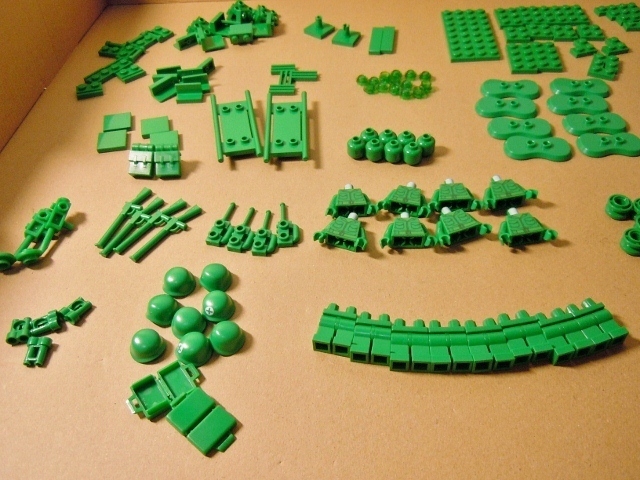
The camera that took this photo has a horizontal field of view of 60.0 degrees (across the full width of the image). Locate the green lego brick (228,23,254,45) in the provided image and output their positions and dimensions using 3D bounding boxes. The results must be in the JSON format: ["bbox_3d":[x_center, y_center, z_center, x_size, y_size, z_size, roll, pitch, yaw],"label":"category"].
[{"bbox_3d":[-0.056,-0.148,0.398,0.016,0.008,0.011,-3,60,0],"label":"green lego brick"}]

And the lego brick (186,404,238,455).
[{"bbox_3d":[-0.039,0.073,0.210,0.013,0.004,0.016,31,58,28],"label":"lego brick"}]

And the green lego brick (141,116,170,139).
[{"bbox_3d":[-0.099,-0.068,0.334,0.016,0.003,0.016,-11,49,-7],"label":"green lego brick"}]

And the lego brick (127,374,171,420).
[{"bbox_3d":[-0.069,0.063,0.221,0.014,0.004,0.016,-31,54,-21],"label":"lego brick"}]

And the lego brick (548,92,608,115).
[{"bbox_3d":[0.153,-0.081,0.329,0.035,0.005,0.017,2,49,5],"label":"lego brick"}]

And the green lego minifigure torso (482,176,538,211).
[{"bbox_3d":[0.095,-0.025,0.282,0.029,0.008,0.018,-11,49,-6],"label":"green lego minifigure torso"}]

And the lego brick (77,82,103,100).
[{"bbox_3d":[-0.148,-0.096,0.357,0.016,0.005,0.010,-13,49,-8],"label":"lego brick"}]

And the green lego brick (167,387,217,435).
[{"bbox_3d":[-0.048,0.066,0.211,0.010,0.004,0.015,32,57,28],"label":"green lego brick"}]

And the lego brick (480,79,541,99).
[{"bbox_3d":[0.119,-0.094,0.344,0.035,0.005,0.017,4,49,8],"label":"lego brick"}]

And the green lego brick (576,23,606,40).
[{"bbox_3d":[0.186,-0.143,0.382,0.016,0.005,0.016,1,49,6],"label":"green lego brick"}]

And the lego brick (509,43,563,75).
[{"bbox_3d":[0.140,-0.120,0.366,0.033,0.005,0.033,1,49,4],"label":"lego brick"}]

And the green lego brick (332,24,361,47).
[{"bbox_3d":[0.019,-0.146,0.391,0.016,0.013,0.016,14,51,16],"label":"green lego brick"}]

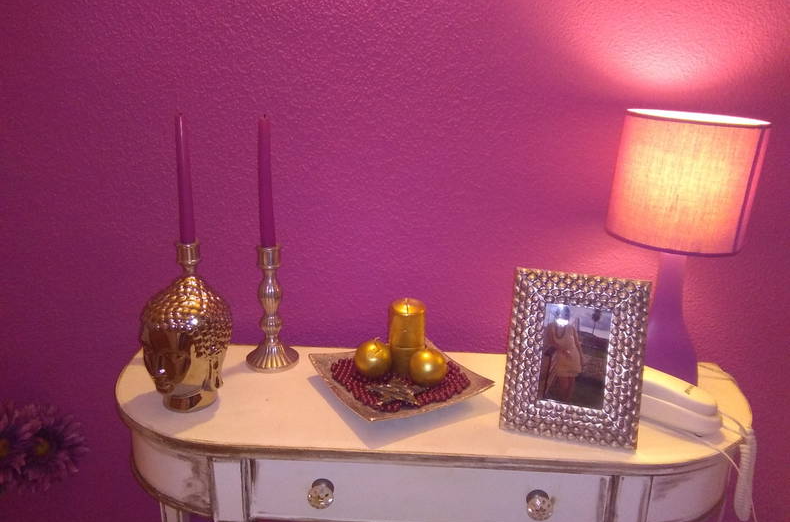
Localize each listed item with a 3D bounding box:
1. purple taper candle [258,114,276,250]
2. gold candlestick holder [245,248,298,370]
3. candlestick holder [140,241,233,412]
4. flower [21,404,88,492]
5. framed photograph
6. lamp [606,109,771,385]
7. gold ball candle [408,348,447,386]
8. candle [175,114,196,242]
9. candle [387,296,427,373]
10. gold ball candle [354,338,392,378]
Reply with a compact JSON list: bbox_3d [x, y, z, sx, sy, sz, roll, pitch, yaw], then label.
[{"bbox_3d":[-0.206,-0.117,1.028,0.025,0.227,0.025,2,18,2],"label":"purple taper candle"},{"bbox_3d":[-0.211,0.077,1.091,0.092,0.210,0.092,2,18,2],"label":"gold candlestick holder"},{"bbox_3d":[-0.311,0.095,0.952,0.131,0.254,0.137,9,19,22],"label":"candlestick holder"},{"bbox_3d":[-0.566,0.307,1.050,0.120,0.140,0.060,-5,19,-20],"label":"flower"},{"bbox_3d":[0.259,0.138,0.923,0.188,0.236,0.030,5,-1,13],"label":"framed photograph"},{"bbox_3d":[0.430,0.000,0.986,0.216,0.448,0.213,2,18,2],"label":"lamp"},{"bbox_3d":[0.052,0.170,1.027,0.060,0.060,0.060,0,17,0],"label":"gold ball candle"},{"bbox_3d":[-0.292,-0.104,0.888,0.022,0.196,0.022,3,18,1],"label":"candle"},{"bbox_3d":[0.019,0.128,1.048,0.060,0.119,0.060,2,18,2],"label":"candle"},{"bbox_3d":[-0.035,0.163,1.067,0.061,0.064,0.061,2,17,4],"label":"gold ball candle"}]

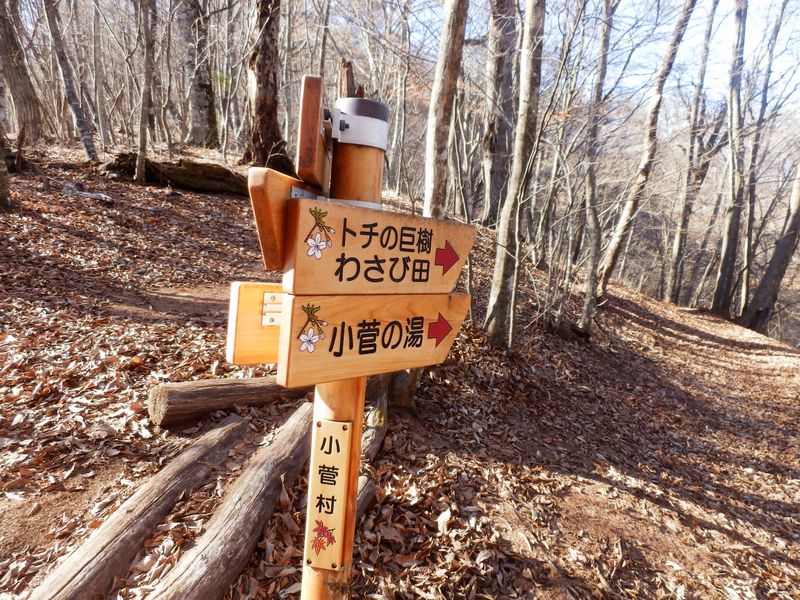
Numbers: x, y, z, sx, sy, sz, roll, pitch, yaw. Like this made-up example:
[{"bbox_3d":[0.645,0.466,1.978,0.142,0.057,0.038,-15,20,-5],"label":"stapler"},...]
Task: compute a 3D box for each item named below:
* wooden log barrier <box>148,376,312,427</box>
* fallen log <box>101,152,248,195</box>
[{"bbox_3d":[-0.914,0.592,3.376,1.080,0.200,0.210,4,4,-44],"label":"wooden log barrier"},{"bbox_3d":[-3.274,-1.863,8.200,2.150,0.380,0.440,7,5,-2],"label":"fallen log"}]

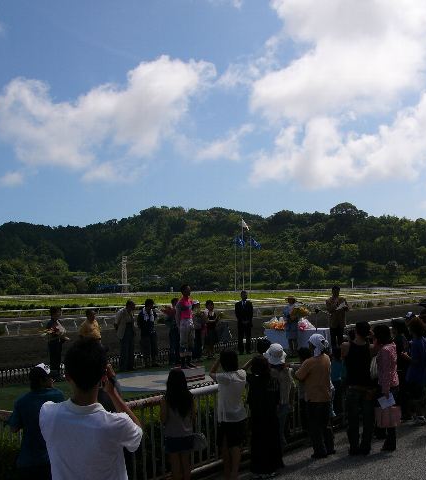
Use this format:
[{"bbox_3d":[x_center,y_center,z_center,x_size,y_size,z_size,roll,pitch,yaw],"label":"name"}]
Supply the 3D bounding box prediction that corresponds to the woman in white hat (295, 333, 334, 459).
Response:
[{"bbox_3d":[1.275,1.962,8.400,0.500,1.560,0.420,2,-3,-29],"label":"woman in white hat"}]

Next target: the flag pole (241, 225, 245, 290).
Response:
[{"bbox_3d":[4.811,2.524,105.000,0.200,11.200,0.200,0,-3,0],"label":"flag pole"}]

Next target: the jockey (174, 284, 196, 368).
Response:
[{"bbox_3d":[-0.565,1.715,13.200,0.480,1.650,0.340,3,-4,-41],"label":"jockey"}]

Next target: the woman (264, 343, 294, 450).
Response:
[{"bbox_3d":[0.896,2.099,8.900,0.460,1.460,0.360,1,-3,-22],"label":"woman"}]

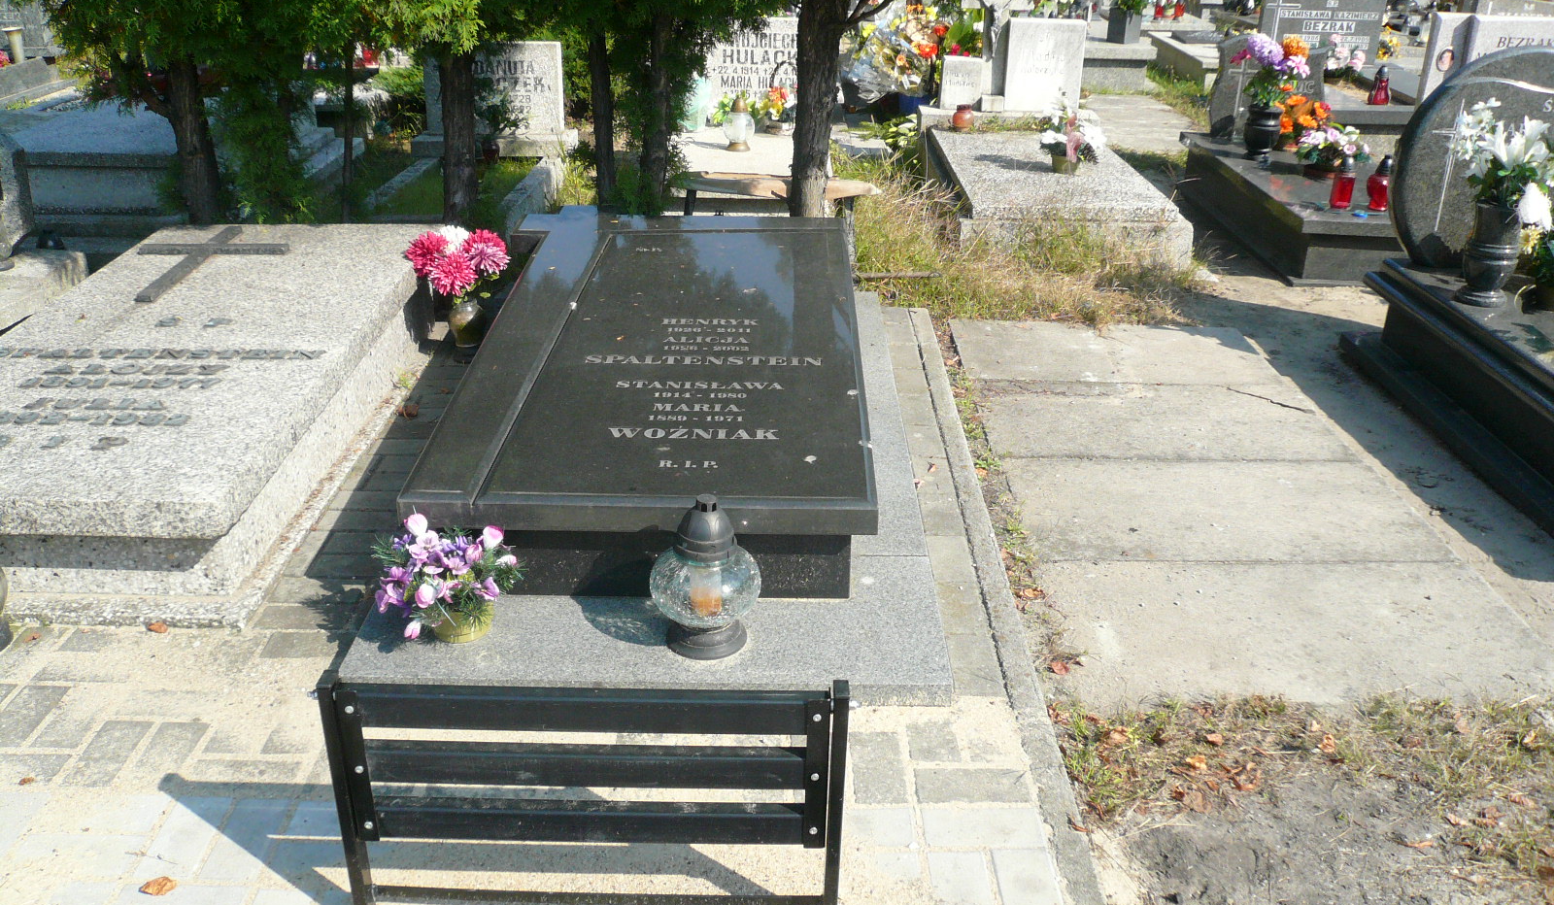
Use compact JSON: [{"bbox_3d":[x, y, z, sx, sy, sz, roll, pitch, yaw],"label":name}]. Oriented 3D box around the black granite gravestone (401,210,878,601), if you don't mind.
[{"bbox_3d":[-0.323,-0.263,3.471,1.077,0.320,2.049,1,25,0],"label":"black granite gravestone"}]

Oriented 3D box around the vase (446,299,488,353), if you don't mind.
[{"bbox_3d":[-1.071,-0.451,4.381,0.135,0.170,0.135,0,26,1],"label":"vase"}]

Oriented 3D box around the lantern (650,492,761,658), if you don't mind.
[{"bbox_3d":[-0.133,0.228,2.446,0.215,0.315,0.215,1,25,0],"label":"lantern"}]

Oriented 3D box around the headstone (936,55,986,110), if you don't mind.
[{"bbox_3d":[1.012,-2.044,6.928,0.235,0.275,0.085,4,26,9],"label":"headstone"}]

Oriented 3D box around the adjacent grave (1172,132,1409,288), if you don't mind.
[{"bbox_3d":[2.464,-1.123,5.604,0.880,0.270,1.690,0,26,1],"label":"adjacent grave"}]

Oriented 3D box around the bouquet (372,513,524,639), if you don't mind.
[{"bbox_3d":[-0.649,0.240,2.480,0.300,0.250,0.270,1,25,0],"label":"bouquet"}]

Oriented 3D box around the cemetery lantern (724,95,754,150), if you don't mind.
[{"bbox_3d":[-0.178,-1.592,6.057,0.150,0.250,0.150,0,26,1],"label":"cemetery lantern"}]

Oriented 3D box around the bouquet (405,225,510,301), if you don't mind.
[{"bbox_3d":[-0.995,-0.592,3.919,0.330,0.235,0.290,1,25,0],"label":"bouquet"}]

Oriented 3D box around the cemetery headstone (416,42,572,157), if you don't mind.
[{"bbox_3d":[-1.455,-1.820,6.479,0.820,0.560,0.270,0,26,1],"label":"cemetery headstone"}]

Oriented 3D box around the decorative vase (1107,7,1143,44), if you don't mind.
[{"bbox_3d":[2.492,-3.051,8.979,0.170,0.230,0.170,-16,30,-31],"label":"decorative vase"}]

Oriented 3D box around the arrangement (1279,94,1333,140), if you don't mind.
[{"bbox_3d":[2.527,-1.612,6.046,0.260,0.240,0.220,0,26,1],"label":"arrangement"}]

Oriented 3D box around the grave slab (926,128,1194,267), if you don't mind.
[{"bbox_3d":[1.191,-1.201,5.727,0.916,0.227,1.655,1,25,0],"label":"grave slab"}]

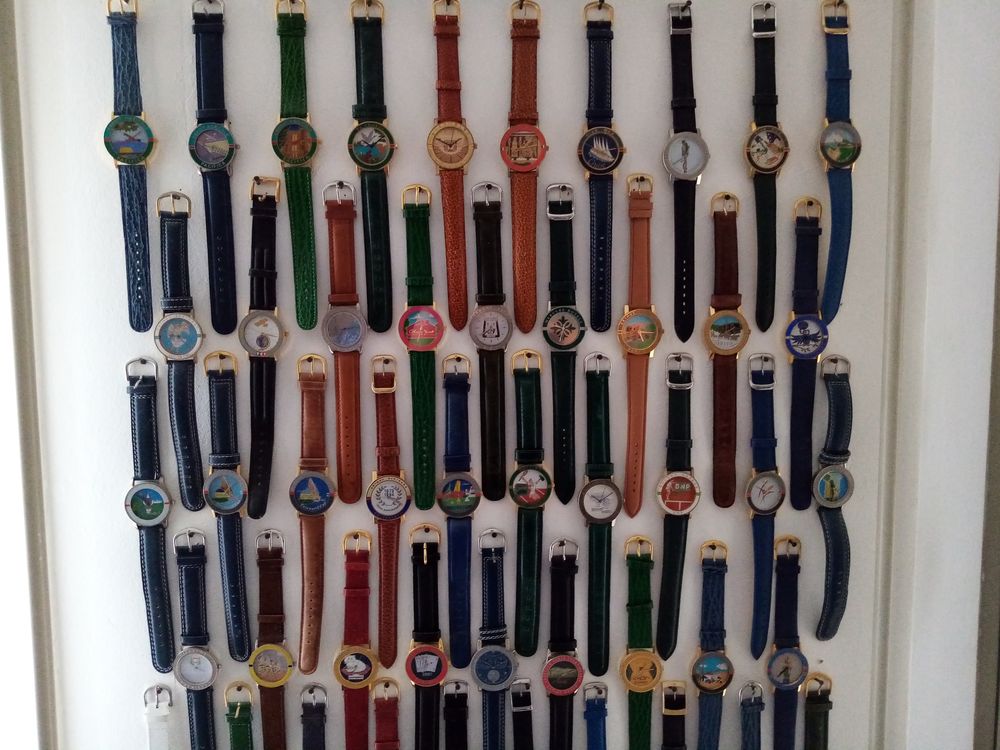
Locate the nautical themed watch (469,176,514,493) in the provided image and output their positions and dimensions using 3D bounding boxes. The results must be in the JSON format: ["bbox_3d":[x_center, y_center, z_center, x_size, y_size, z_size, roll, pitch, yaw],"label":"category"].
[{"bbox_3d":[-0.006,-0.025,0.563,0.033,0.239,0.013,-1,5,-3],"label":"nautical themed watch"}]

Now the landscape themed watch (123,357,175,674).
[{"bbox_3d":[-0.261,0.105,0.562,0.035,0.241,0.014,-2,5,-3],"label":"landscape themed watch"}]

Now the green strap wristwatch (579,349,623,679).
[{"bbox_3d":[0.077,0.108,0.570,0.035,0.250,0.013,-1,5,-2],"label":"green strap wristwatch"}]

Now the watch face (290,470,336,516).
[{"bbox_3d":[-0.140,0.089,0.560,0.034,0.035,0.008,-1,5,-2],"label":"watch face"}]

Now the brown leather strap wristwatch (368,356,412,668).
[{"bbox_3d":[-0.083,0.105,0.564,0.033,0.237,0.013,0,5,-2],"label":"brown leather strap wristwatch"}]

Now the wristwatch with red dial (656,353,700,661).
[{"bbox_3d":[0.135,0.100,0.578,0.036,0.239,0.014,1,4,-2],"label":"wristwatch with red dial"}]

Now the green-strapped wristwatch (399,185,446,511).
[{"bbox_3d":[-0.056,-0.019,0.555,0.034,0.240,0.013,-1,5,-2],"label":"green-strapped wristwatch"}]

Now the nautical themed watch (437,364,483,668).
[{"bbox_3d":[-0.030,0.105,0.566,0.033,0.240,0.013,0,5,-2],"label":"nautical themed watch"}]

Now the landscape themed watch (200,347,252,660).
[{"bbox_3d":[-0.203,0.100,0.559,0.033,0.234,0.013,-1,5,-2],"label":"landscape themed watch"}]

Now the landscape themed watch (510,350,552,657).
[{"bbox_3d":[0.024,0.098,0.575,0.034,0.238,0.013,0,5,-3],"label":"landscape themed watch"}]

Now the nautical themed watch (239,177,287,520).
[{"bbox_3d":[-0.174,-0.017,0.551,0.035,0.251,0.013,2,5,-2],"label":"nautical themed watch"}]

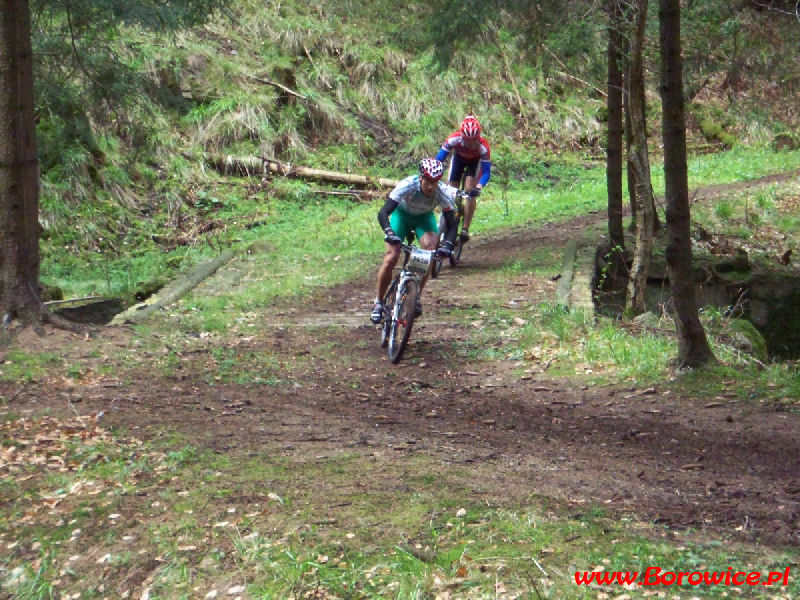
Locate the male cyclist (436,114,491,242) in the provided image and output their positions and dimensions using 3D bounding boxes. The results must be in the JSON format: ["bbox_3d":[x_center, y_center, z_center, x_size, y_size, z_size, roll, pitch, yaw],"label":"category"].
[{"bbox_3d":[0.672,-1.285,28.600,0.540,1.330,0.850,1,3,10],"label":"male cyclist"}]

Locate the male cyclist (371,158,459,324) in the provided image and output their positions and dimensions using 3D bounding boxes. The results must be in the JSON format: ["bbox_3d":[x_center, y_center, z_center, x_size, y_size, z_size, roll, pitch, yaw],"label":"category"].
[{"bbox_3d":[0.118,-0.478,22.100,0.660,1.330,0.900,0,3,-8],"label":"male cyclist"}]

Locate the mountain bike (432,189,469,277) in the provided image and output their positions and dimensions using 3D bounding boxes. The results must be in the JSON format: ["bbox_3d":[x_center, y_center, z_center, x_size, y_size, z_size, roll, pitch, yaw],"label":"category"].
[{"bbox_3d":[0.565,-0.773,28.321,0.580,1.000,1.700,13,9,10],"label":"mountain bike"}]

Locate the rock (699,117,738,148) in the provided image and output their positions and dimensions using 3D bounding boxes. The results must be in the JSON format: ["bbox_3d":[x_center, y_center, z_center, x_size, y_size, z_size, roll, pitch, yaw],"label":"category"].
[{"bbox_3d":[4.932,-2.586,42.000,0.580,0.460,0.500,0,3,0],"label":"rock"}]

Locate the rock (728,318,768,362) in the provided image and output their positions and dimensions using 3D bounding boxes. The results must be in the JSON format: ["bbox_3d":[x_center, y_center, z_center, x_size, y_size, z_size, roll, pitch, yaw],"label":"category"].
[{"bbox_3d":[2.883,0.336,22.400,0.340,0.350,0.340,0,3,0],"label":"rock"}]

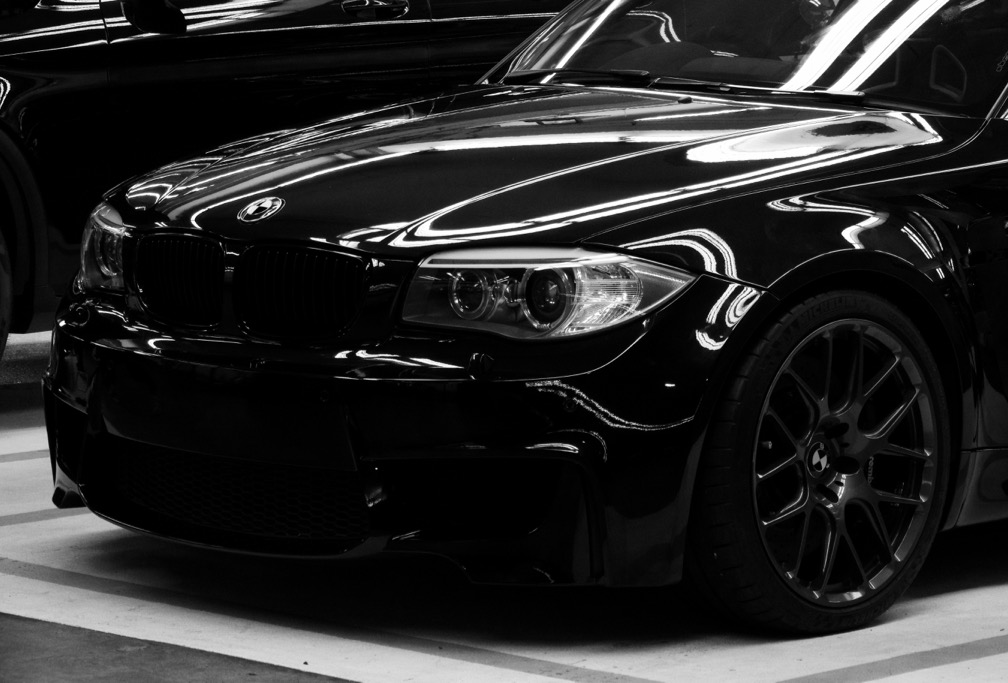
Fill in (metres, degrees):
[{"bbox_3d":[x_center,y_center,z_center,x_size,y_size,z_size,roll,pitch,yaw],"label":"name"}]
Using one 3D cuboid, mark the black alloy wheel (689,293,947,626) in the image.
[{"bbox_3d":[0.544,0.205,7.298,0.250,0.650,0.650,7,9,44],"label":"black alloy wheel"}]

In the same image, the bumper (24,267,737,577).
[{"bbox_3d":[-0.374,0.100,7.464,1.780,0.550,0.600,7,9,44],"label":"bumper"}]

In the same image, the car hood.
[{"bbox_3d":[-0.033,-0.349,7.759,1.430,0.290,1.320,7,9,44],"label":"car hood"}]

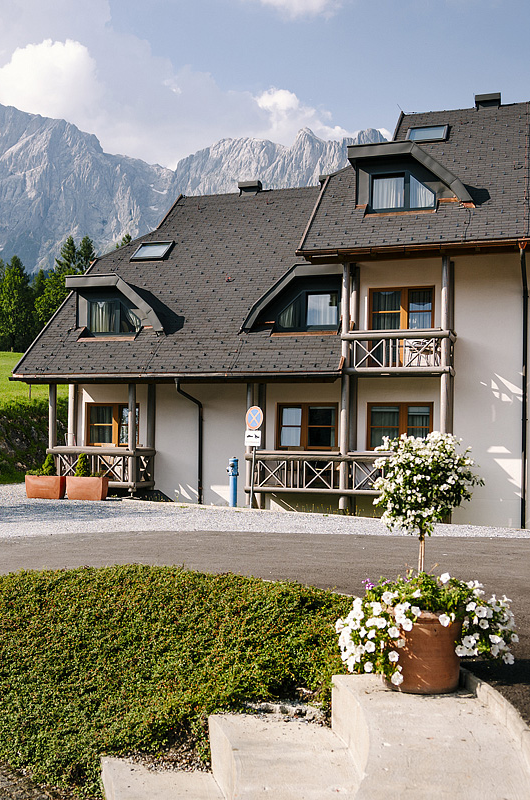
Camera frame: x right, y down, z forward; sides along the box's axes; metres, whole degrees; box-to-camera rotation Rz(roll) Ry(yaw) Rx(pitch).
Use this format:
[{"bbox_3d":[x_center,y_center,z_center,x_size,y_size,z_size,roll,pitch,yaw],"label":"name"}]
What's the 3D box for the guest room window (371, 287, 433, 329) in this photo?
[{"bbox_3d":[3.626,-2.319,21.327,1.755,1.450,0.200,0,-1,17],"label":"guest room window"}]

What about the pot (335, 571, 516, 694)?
[{"bbox_3d":[0.963,1.360,4.800,1.000,0.660,0.800,0,1,11],"label":"pot"}]

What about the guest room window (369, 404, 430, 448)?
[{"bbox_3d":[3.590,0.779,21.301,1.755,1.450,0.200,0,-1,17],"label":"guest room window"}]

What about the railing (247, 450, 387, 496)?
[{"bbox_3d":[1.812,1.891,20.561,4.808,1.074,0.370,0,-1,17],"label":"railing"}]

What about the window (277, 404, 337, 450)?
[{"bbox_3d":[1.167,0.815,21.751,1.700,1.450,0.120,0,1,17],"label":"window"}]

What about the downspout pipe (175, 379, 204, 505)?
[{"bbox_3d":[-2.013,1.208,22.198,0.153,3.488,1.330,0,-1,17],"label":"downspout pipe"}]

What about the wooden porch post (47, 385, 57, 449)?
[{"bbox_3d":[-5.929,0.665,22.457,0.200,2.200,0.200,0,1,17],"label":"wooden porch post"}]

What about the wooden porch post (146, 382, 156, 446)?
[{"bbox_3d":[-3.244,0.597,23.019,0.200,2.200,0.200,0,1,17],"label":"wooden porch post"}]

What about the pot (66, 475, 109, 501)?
[{"bbox_3d":[-4.837,2.402,21.973,1.113,0.651,0.480,0,-1,17],"label":"pot"}]

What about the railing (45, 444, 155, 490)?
[{"bbox_3d":[-4.771,1.886,23.065,2.745,1.110,1.297,0,-1,17],"label":"railing"}]

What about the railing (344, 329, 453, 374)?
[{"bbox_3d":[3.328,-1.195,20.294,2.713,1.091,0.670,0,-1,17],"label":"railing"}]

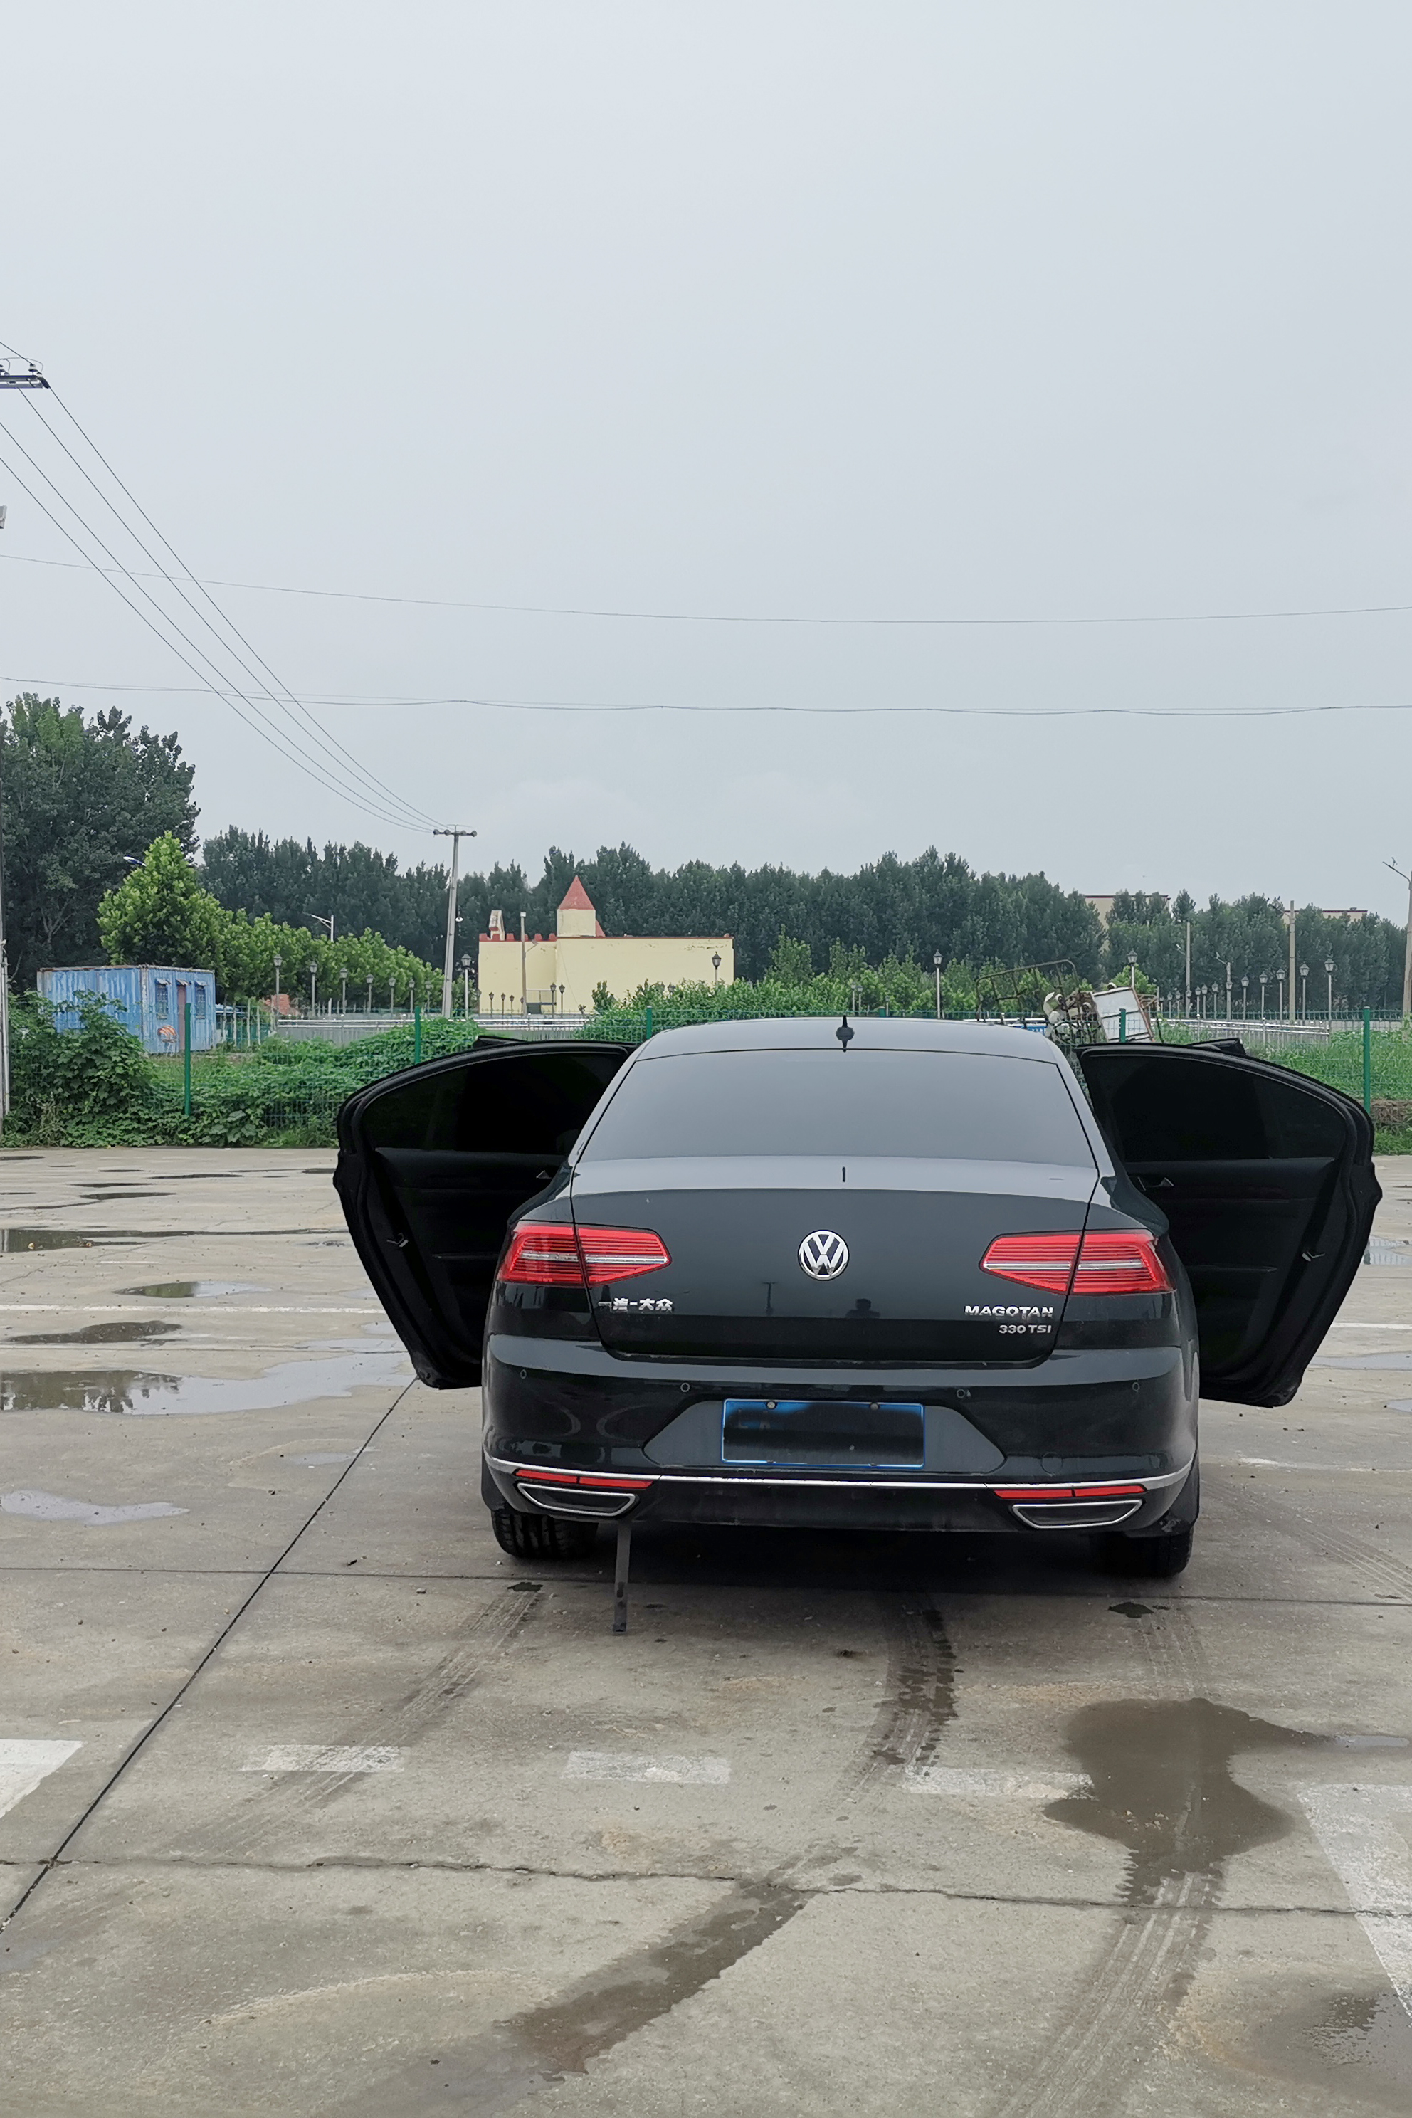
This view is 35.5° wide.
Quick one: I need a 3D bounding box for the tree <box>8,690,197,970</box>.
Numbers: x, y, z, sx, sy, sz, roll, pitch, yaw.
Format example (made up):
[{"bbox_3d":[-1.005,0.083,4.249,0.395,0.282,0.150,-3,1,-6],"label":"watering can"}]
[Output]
[{"bbox_3d":[-25.294,-8.247,92.000,8.109,13.822,8.000,0,1,0],"label":"tree"}]

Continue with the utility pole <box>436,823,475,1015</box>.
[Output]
[{"bbox_3d":[-9.549,-4.712,84.000,1.683,8.329,0.400,0,1,0],"label":"utility pole"}]

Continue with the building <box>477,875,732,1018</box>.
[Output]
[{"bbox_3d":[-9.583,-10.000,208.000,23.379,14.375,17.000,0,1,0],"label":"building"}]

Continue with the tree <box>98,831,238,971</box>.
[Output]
[{"bbox_3d":[-17.841,-4.497,73.000,4.606,6.142,4.800,0,1,0],"label":"tree"}]

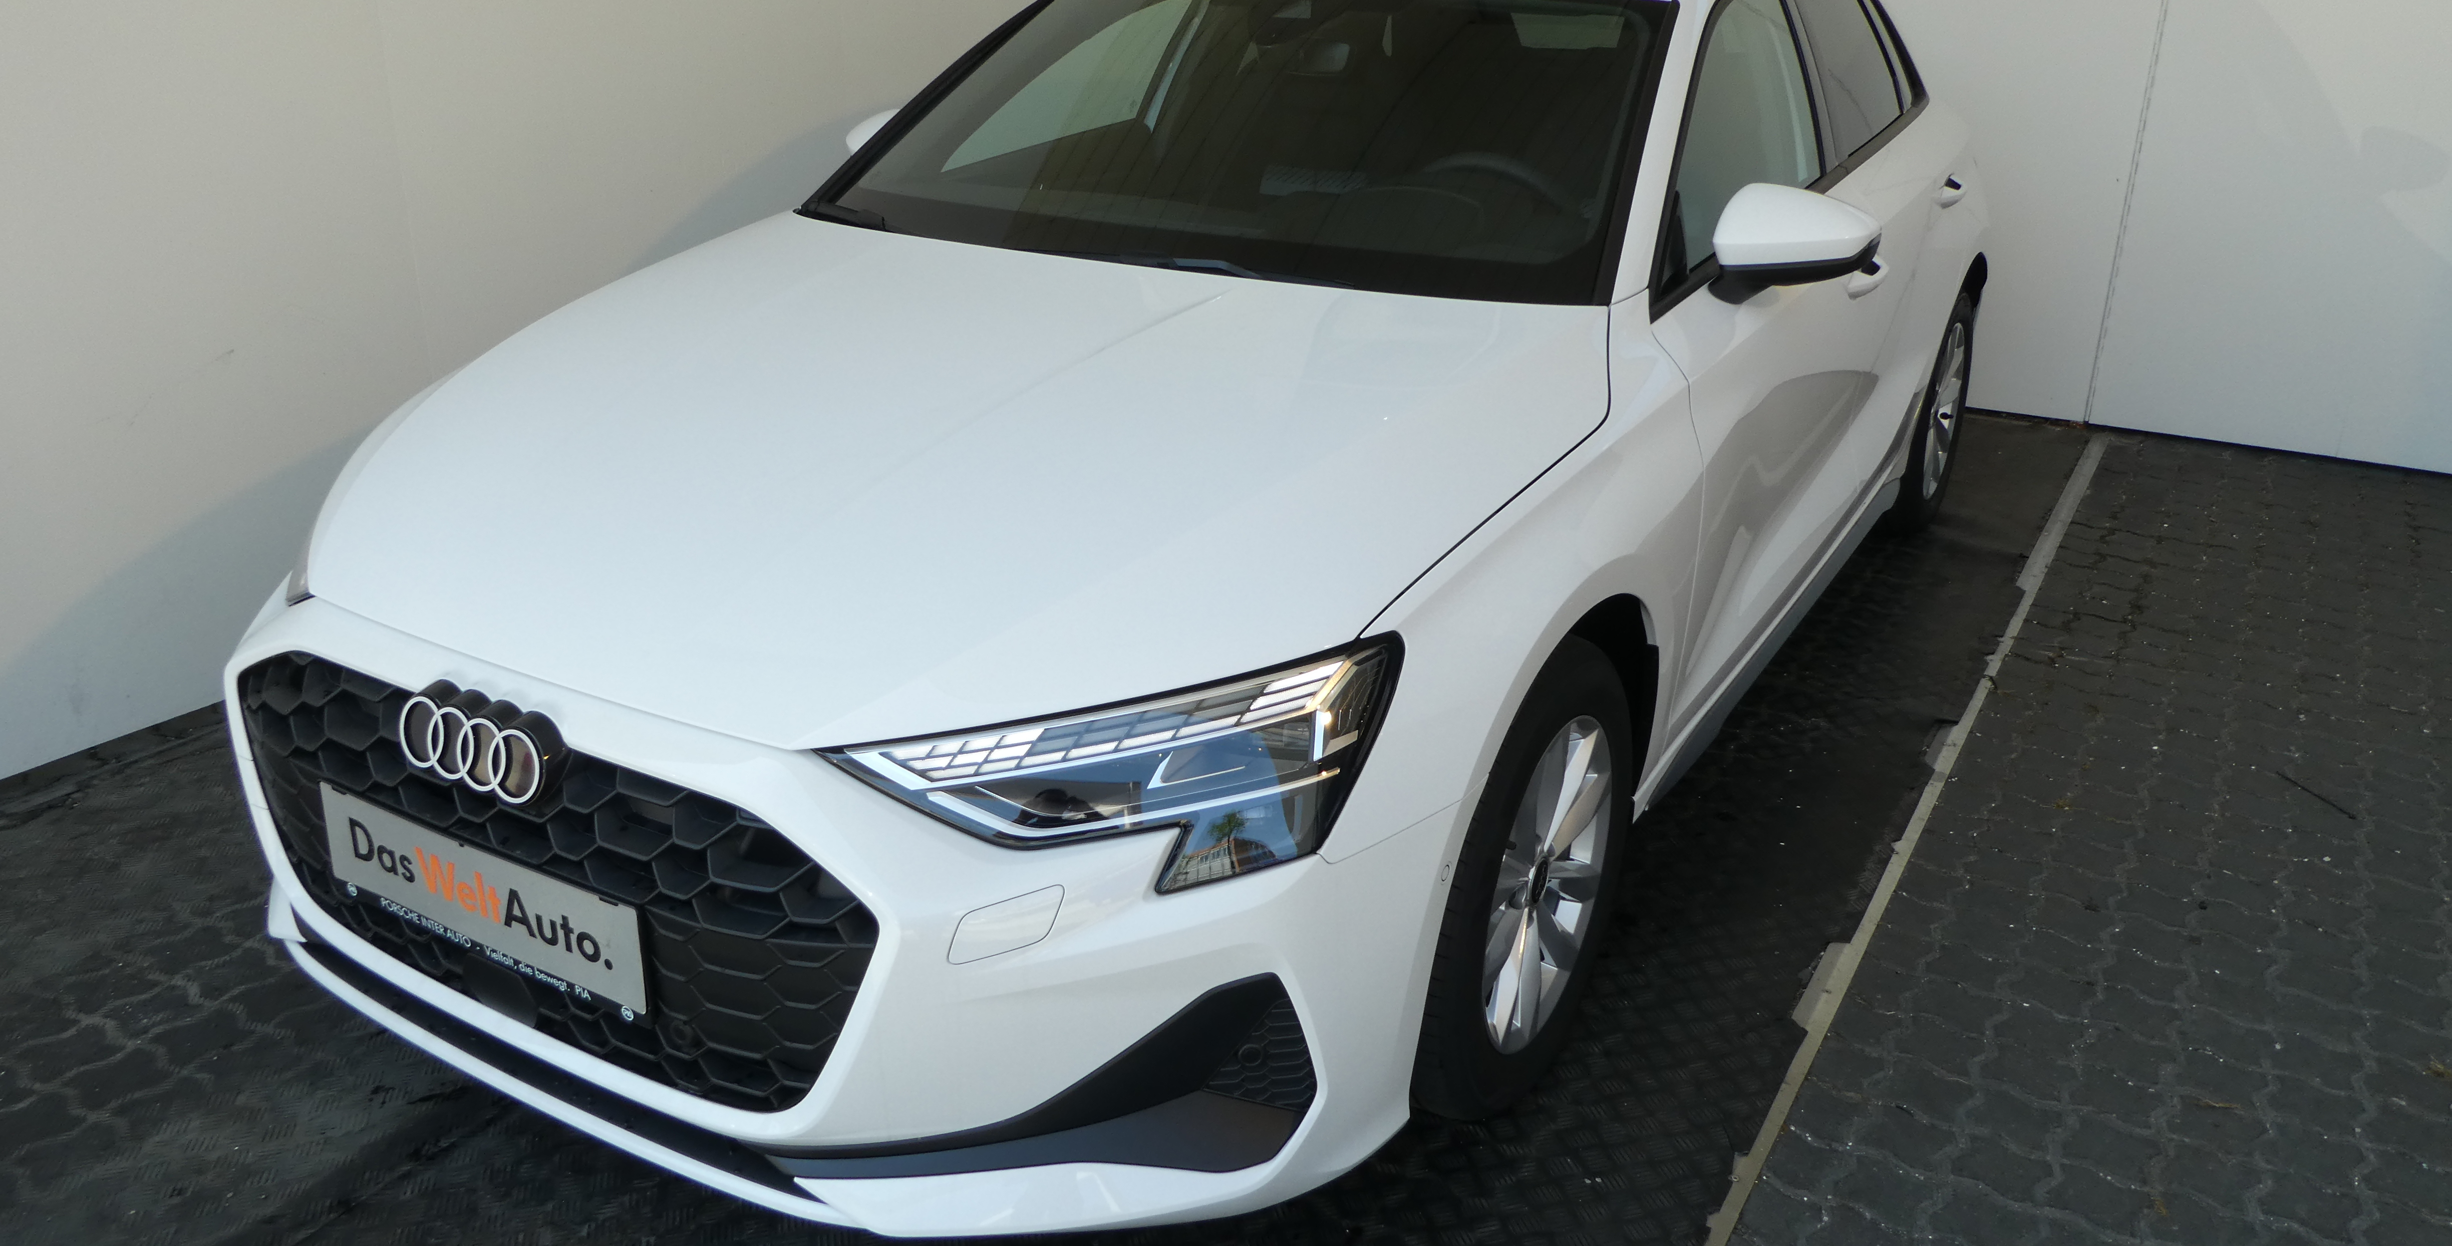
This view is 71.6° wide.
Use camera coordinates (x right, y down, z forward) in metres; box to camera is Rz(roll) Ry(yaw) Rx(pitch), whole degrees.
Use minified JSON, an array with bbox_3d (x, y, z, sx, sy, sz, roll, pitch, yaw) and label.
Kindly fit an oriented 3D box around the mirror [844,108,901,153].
[{"bbox_3d":[-0.706,-0.914,3.314,0.235,0.155,0.170,13,26,29],"label":"mirror"}]

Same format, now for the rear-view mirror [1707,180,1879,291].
[{"bbox_3d":[0.814,-0.552,2.448,0.235,0.155,0.170,13,26,29],"label":"rear-view mirror"}]

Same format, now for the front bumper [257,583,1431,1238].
[{"bbox_3d":[-0.652,0.236,2.047,1.790,0.560,0.580,13,26,29],"label":"front bumper"}]

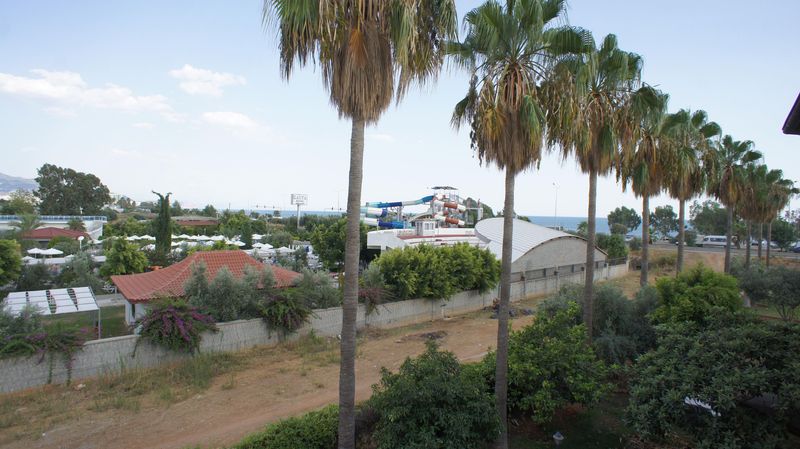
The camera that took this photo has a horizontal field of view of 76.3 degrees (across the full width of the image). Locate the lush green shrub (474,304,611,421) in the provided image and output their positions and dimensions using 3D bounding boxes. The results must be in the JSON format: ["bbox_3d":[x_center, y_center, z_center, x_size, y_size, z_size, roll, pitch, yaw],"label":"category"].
[{"bbox_3d":[5.103,4.778,17.844,4.400,4.100,4.100,1,1,0],"label":"lush green shrub"}]

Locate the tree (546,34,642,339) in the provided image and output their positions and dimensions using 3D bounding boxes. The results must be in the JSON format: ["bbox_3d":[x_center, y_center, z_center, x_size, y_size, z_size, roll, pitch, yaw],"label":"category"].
[{"bbox_3d":[7.622,-0.594,20.147,3.900,13.600,3.800,1,1,0],"label":"tree"}]

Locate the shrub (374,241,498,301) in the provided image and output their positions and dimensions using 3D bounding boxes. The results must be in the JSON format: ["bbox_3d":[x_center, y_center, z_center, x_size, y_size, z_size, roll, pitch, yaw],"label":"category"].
[{"bbox_3d":[3.656,4.129,45.329,4.200,5.200,12.500,2,2,44],"label":"shrub"}]

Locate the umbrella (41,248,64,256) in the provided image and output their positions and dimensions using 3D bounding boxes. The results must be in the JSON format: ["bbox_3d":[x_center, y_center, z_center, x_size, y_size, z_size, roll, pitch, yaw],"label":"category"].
[{"bbox_3d":[-44.774,4.312,65.625,2.800,2.300,2.800,0,1,-34],"label":"umbrella"}]

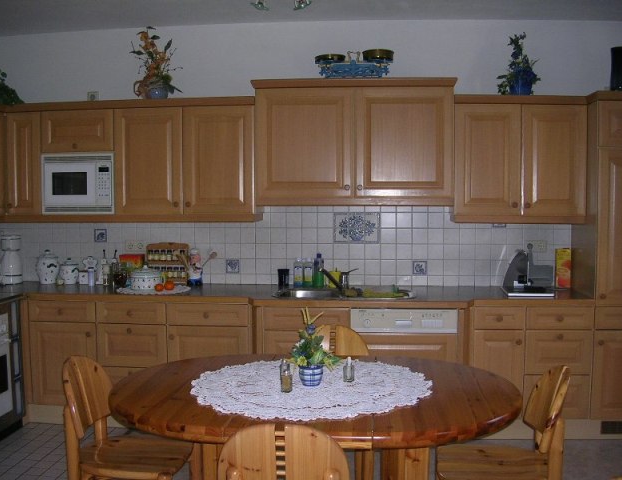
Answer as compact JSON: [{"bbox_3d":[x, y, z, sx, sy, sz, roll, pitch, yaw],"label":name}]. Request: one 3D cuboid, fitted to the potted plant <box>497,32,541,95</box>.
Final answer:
[{"bbox_3d":[1.278,-1.073,4.313,0.275,0.420,0.220,0,3,5],"label":"potted plant"}]

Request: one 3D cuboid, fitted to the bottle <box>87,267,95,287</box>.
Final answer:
[{"bbox_3d":[-1.441,0.242,4.615,0.044,0.123,0.042,0,4,5],"label":"bottle"}]

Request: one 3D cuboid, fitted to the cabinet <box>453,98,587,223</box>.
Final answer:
[{"bbox_3d":[1.260,-0.484,4.331,0.800,0.749,0.354,0,4,5],"label":"cabinet"}]

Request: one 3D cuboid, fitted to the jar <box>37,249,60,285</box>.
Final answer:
[{"bbox_3d":[-1.780,0.181,4.761,0.158,0.236,0.142,0,3,5],"label":"jar"}]

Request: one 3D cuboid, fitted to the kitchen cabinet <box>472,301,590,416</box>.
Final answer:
[{"bbox_3d":[1.288,0.686,4.280,0.697,0.663,0.580,0,4,5],"label":"kitchen cabinet"}]

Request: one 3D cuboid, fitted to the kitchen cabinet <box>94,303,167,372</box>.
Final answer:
[{"bbox_3d":[-1.047,0.680,4.496,0.449,0.663,0.580,0,4,5],"label":"kitchen cabinet"}]

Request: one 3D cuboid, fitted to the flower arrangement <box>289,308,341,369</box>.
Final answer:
[{"bbox_3d":[0.016,0.359,2.552,0.187,0.216,0.170,0,4,5],"label":"flower arrangement"}]

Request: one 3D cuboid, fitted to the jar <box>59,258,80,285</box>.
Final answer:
[{"bbox_3d":[-1.634,0.209,4.753,0.142,0.178,0.135,0,3,0],"label":"jar"}]

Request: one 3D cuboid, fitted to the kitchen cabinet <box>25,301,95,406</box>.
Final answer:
[{"bbox_3d":[-1.479,0.674,4.543,0.446,0.663,0.580,0,4,5],"label":"kitchen cabinet"}]

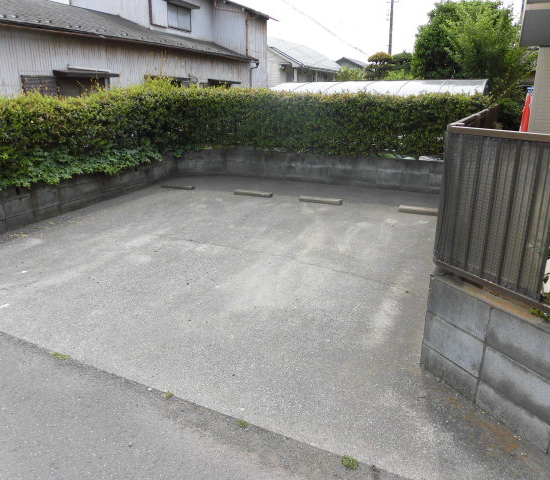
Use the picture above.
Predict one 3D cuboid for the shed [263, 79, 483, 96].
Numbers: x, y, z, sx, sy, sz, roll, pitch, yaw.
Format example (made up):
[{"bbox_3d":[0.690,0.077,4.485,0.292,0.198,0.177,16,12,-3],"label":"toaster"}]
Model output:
[{"bbox_3d":[2.421,-2.835,11.089,5.150,2.100,2.400,9,19,28],"label":"shed"}]

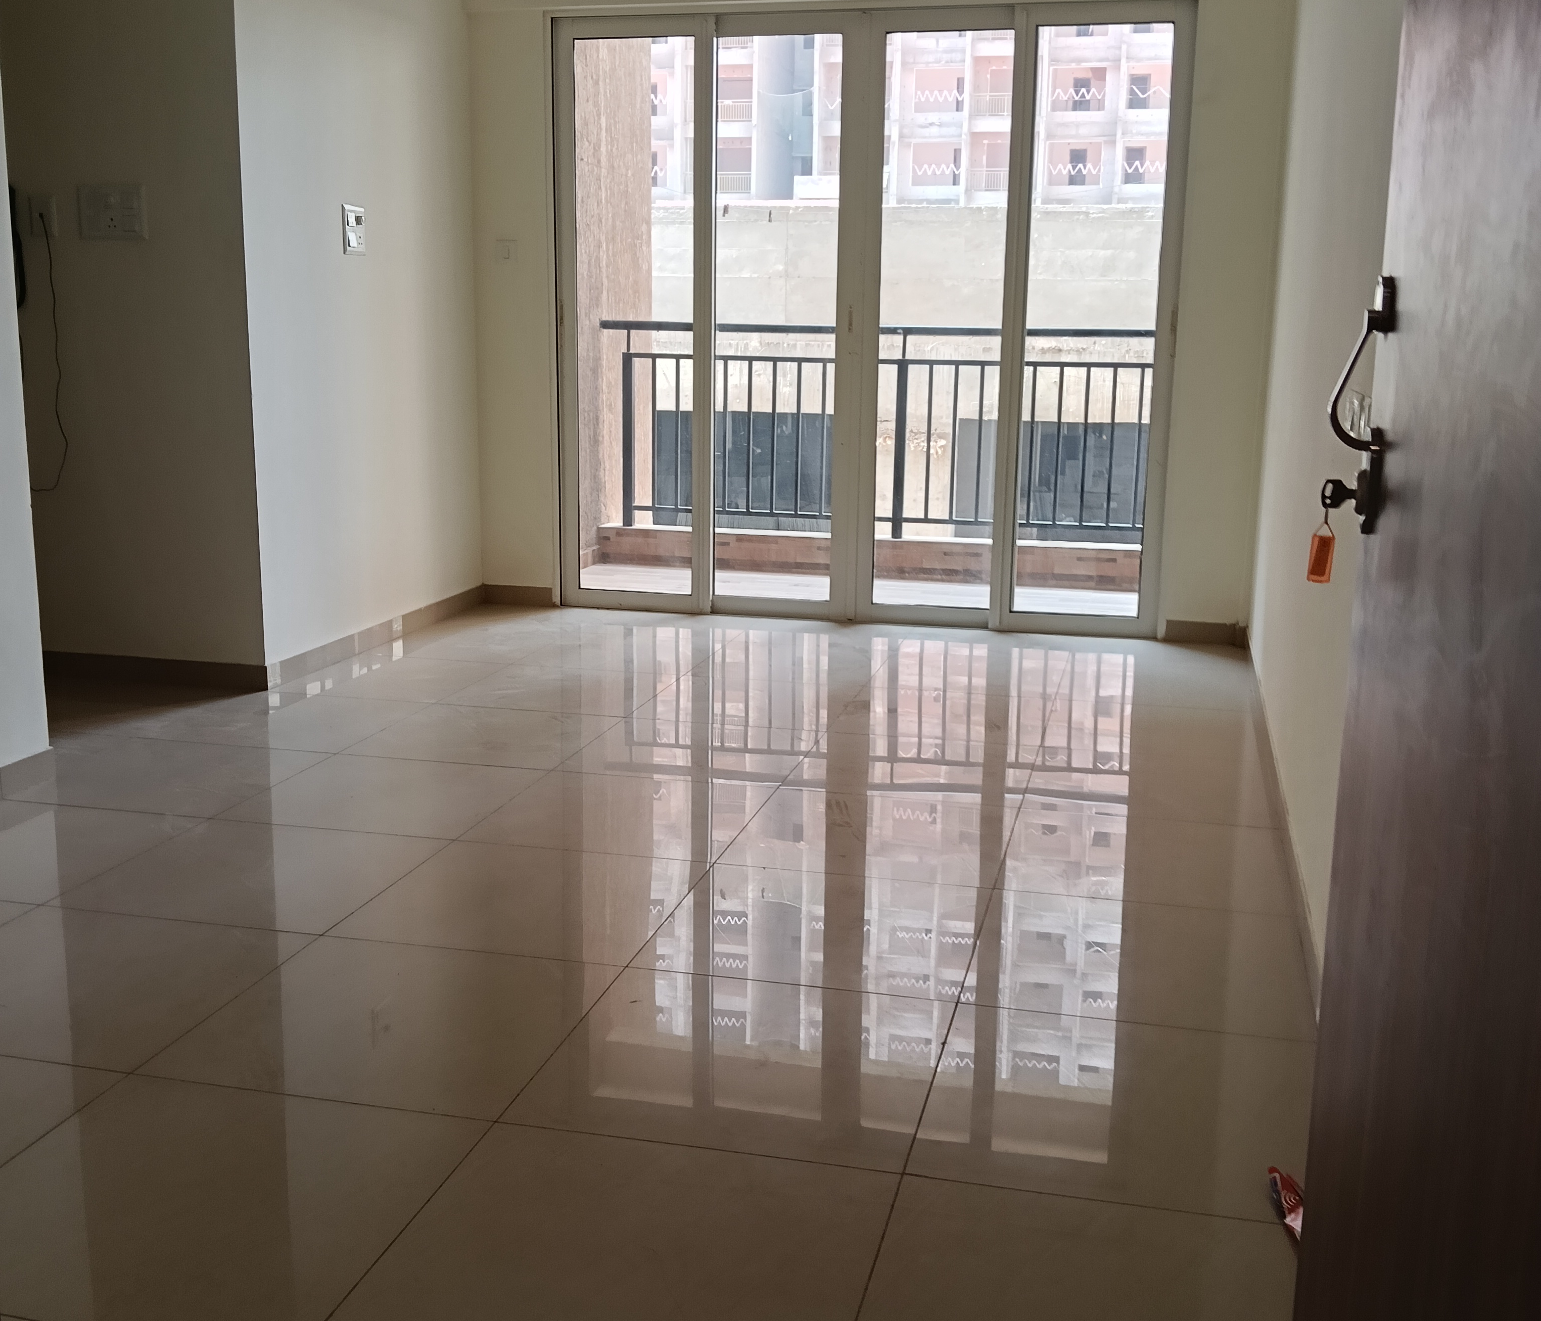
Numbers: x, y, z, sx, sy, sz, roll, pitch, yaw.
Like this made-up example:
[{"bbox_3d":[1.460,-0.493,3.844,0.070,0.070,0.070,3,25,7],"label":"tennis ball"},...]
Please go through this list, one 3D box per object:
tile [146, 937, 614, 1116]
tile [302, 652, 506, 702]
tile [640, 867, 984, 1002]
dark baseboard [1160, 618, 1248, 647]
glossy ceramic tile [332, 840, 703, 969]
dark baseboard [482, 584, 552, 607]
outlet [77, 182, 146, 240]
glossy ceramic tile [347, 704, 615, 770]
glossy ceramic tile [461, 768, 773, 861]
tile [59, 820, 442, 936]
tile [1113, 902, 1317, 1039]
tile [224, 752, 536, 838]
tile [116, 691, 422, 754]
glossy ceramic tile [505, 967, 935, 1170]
[{"bbox_3d":[-0.625,0.601,2.683,0.600,0.010,0.600,3,12,13],"label":"tile"},{"bbox_3d":[-1.229,0.061,5.201,0.600,0.010,0.594,4,12,13],"label":"tile"},{"bbox_3d":[0.100,0.518,3.109,0.600,0.010,0.594,4,12,13],"label":"tile"},{"bbox_3d":[1.604,-0.096,5.915,0.285,0.080,0.015,3,12,13],"label":"dark baseboard"},{"bbox_3d":[-0.483,0.482,3.247,0.600,0.010,0.594,4,12,13],"label":"glossy ceramic tile"},{"bbox_3d":[-1.033,-0.267,6.547,0.302,0.078,0.012,4,12,13],"label":"dark baseboard"},{"bbox_3d":[-1.990,-1.360,4.846,0.238,0.160,0.015,3,12,13],"label":"outlet"},{"bbox_3d":[-0.786,0.213,4.503,0.600,0.010,0.594,4,12,13],"label":"glossy ceramic tile"},{"bbox_3d":[-0.343,0.365,3.806,0.600,0.010,0.594,4,12,13],"label":"glossy ceramic tile"},{"bbox_3d":[-1.065,0.446,3.385,0.600,0.010,0.594,4,12,13],"label":"tile"},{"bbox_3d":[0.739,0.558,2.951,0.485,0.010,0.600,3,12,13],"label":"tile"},{"bbox_3d":[-0.938,0.334,3.951,0.600,0.010,0.600,3,12,13],"label":"tile"},{"bbox_3d":[-1.387,0.180,4.669,0.600,0.010,0.600,3,12,13],"label":"tile"},{"bbox_3d":[-0.040,0.635,2.543,0.600,0.010,0.600,3,12,13],"label":"glossy ceramic tile"}]

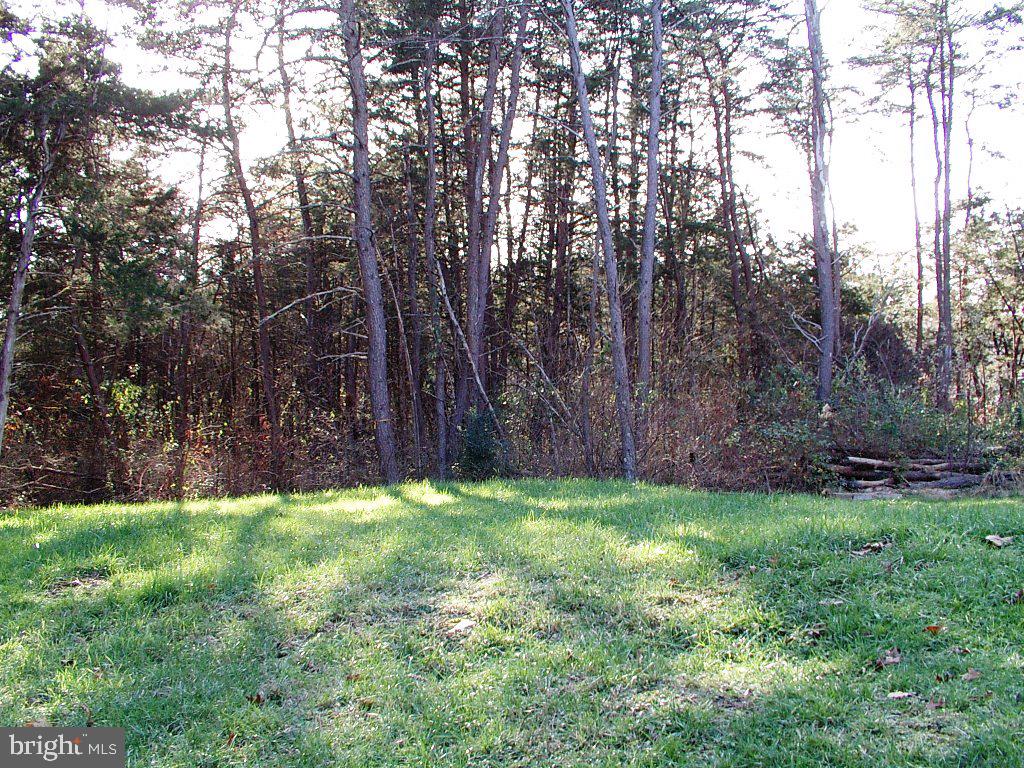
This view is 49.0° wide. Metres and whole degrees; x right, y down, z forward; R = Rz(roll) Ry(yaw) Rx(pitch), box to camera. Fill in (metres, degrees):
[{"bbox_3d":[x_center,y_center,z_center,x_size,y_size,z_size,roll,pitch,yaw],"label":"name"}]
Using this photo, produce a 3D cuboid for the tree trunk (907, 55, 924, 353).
[{"bbox_3d":[8.256,-3.427,23.000,0.180,6.551,0.140,-2,0,0],"label":"tree trunk"}]

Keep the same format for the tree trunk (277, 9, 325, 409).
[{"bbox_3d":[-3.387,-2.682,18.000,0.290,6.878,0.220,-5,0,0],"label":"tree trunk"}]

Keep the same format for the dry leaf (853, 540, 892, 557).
[{"bbox_3d":[2.854,1.302,8.900,0.310,0.060,0.200,0,0,0],"label":"dry leaf"}]

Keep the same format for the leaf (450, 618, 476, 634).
[{"bbox_3d":[-0.280,1.402,6.500,0.150,0.050,0.130,0,0,0],"label":"leaf"}]

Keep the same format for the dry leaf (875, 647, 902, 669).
[{"bbox_3d":[1.943,1.411,5.800,0.145,0.060,0.130,0,0,0],"label":"dry leaf"}]

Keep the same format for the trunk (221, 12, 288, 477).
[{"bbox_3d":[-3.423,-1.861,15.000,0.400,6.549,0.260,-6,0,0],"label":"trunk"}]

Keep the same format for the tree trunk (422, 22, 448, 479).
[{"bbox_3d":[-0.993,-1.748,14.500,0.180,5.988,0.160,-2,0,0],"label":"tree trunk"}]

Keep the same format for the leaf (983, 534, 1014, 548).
[{"bbox_3d":[3.982,1.289,9.200,0.225,0.060,0.180,0,0,0],"label":"leaf"}]

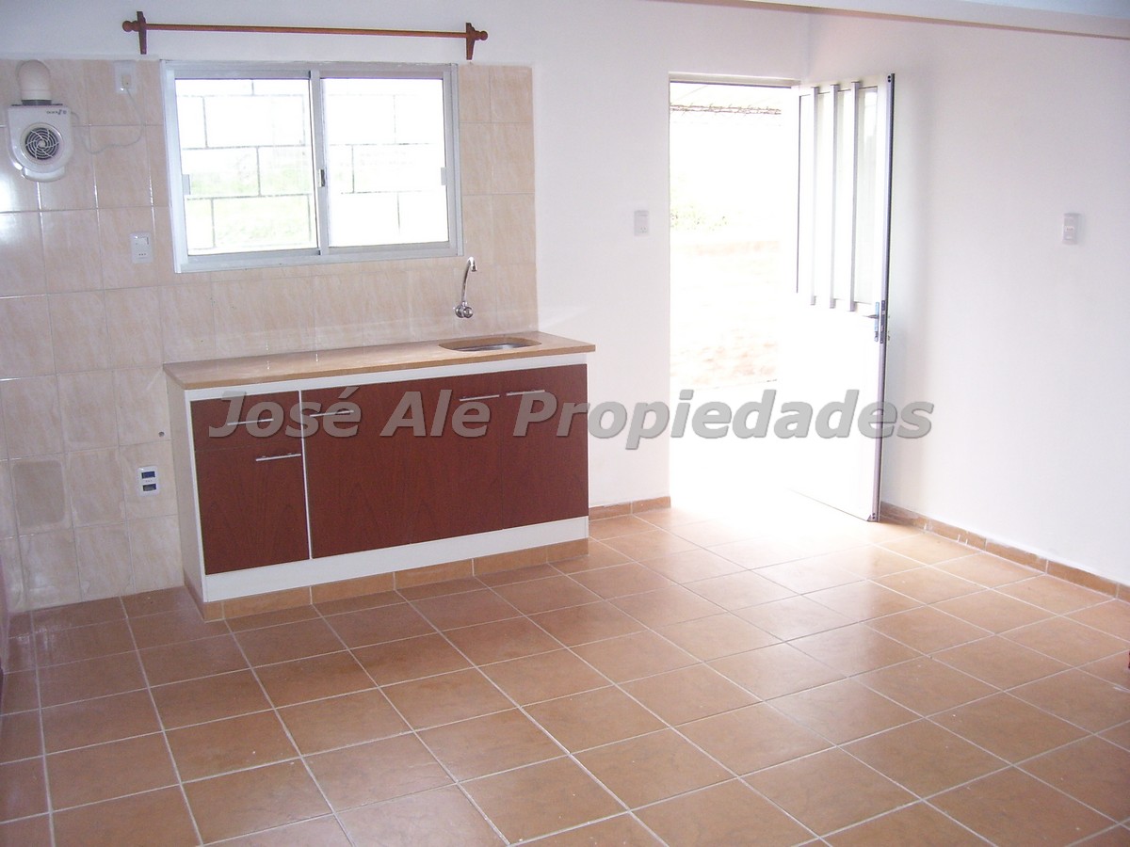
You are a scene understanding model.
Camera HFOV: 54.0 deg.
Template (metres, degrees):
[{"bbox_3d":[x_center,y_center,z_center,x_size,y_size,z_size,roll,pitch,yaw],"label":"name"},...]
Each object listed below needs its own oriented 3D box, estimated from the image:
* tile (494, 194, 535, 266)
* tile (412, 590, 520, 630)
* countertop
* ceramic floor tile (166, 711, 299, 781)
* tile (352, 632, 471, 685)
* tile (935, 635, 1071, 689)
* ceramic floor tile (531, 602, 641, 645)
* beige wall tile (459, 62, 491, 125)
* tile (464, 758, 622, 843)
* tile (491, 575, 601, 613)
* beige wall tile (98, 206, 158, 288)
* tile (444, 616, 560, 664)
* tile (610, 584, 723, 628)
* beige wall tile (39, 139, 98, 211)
[{"bbox_3d":[-0.219,-0.839,4.794,0.200,0.300,0.010,-7,13,-26],"label":"tile"},{"bbox_3d":[-0.369,0.705,4.176,0.329,0.010,0.329,-7,13,-26],"label":"tile"},{"bbox_3d":[-0.724,-0.264,4.433,1.629,0.030,0.517,-7,13,-27],"label":"countertop"},{"bbox_3d":[-0.952,0.918,3.159,0.330,0.010,0.330,-7,13,-26],"label":"ceramic floor tile"},{"bbox_3d":[-0.515,0.795,3.731,0.330,0.009,0.330,-7,13,-26],"label":"tile"},{"bbox_3d":[1.415,0.781,3.611,0.331,0.010,0.331,-7,13,-26],"label":"tile"},{"bbox_3d":[0.083,0.728,4.037,0.331,0.010,0.331,-7,13,-26],"label":"ceramic floor tile"},{"bbox_3d":[-0.386,-1.391,4.665,0.147,0.236,0.009,-7,13,-26],"label":"beige wall tile"},{"bbox_3d":[-0.059,0.972,2.870,0.331,0.010,0.331,-7,13,-26],"label":"tile"},{"bbox_3d":[-0.069,0.669,4.327,0.330,0.010,0.330,-7,13,-26],"label":"tile"},{"bbox_3d":[-1.638,-0.656,4.159,0.200,0.300,0.010,-7,13,-26],"label":"beige wall tile"},{"bbox_3d":[-0.217,0.763,3.881,0.329,0.010,0.329,-7,13,-26],"label":"tile"},{"bbox_3d":[0.374,0.688,4.156,0.327,0.010,0.327,-7,13,-25],"label":"tile"},{"bbox_3d":[-1.800,-0.924,4.002,0.200,0.300,0.010,-7,13,-26],"label":"beige wall tile"}]

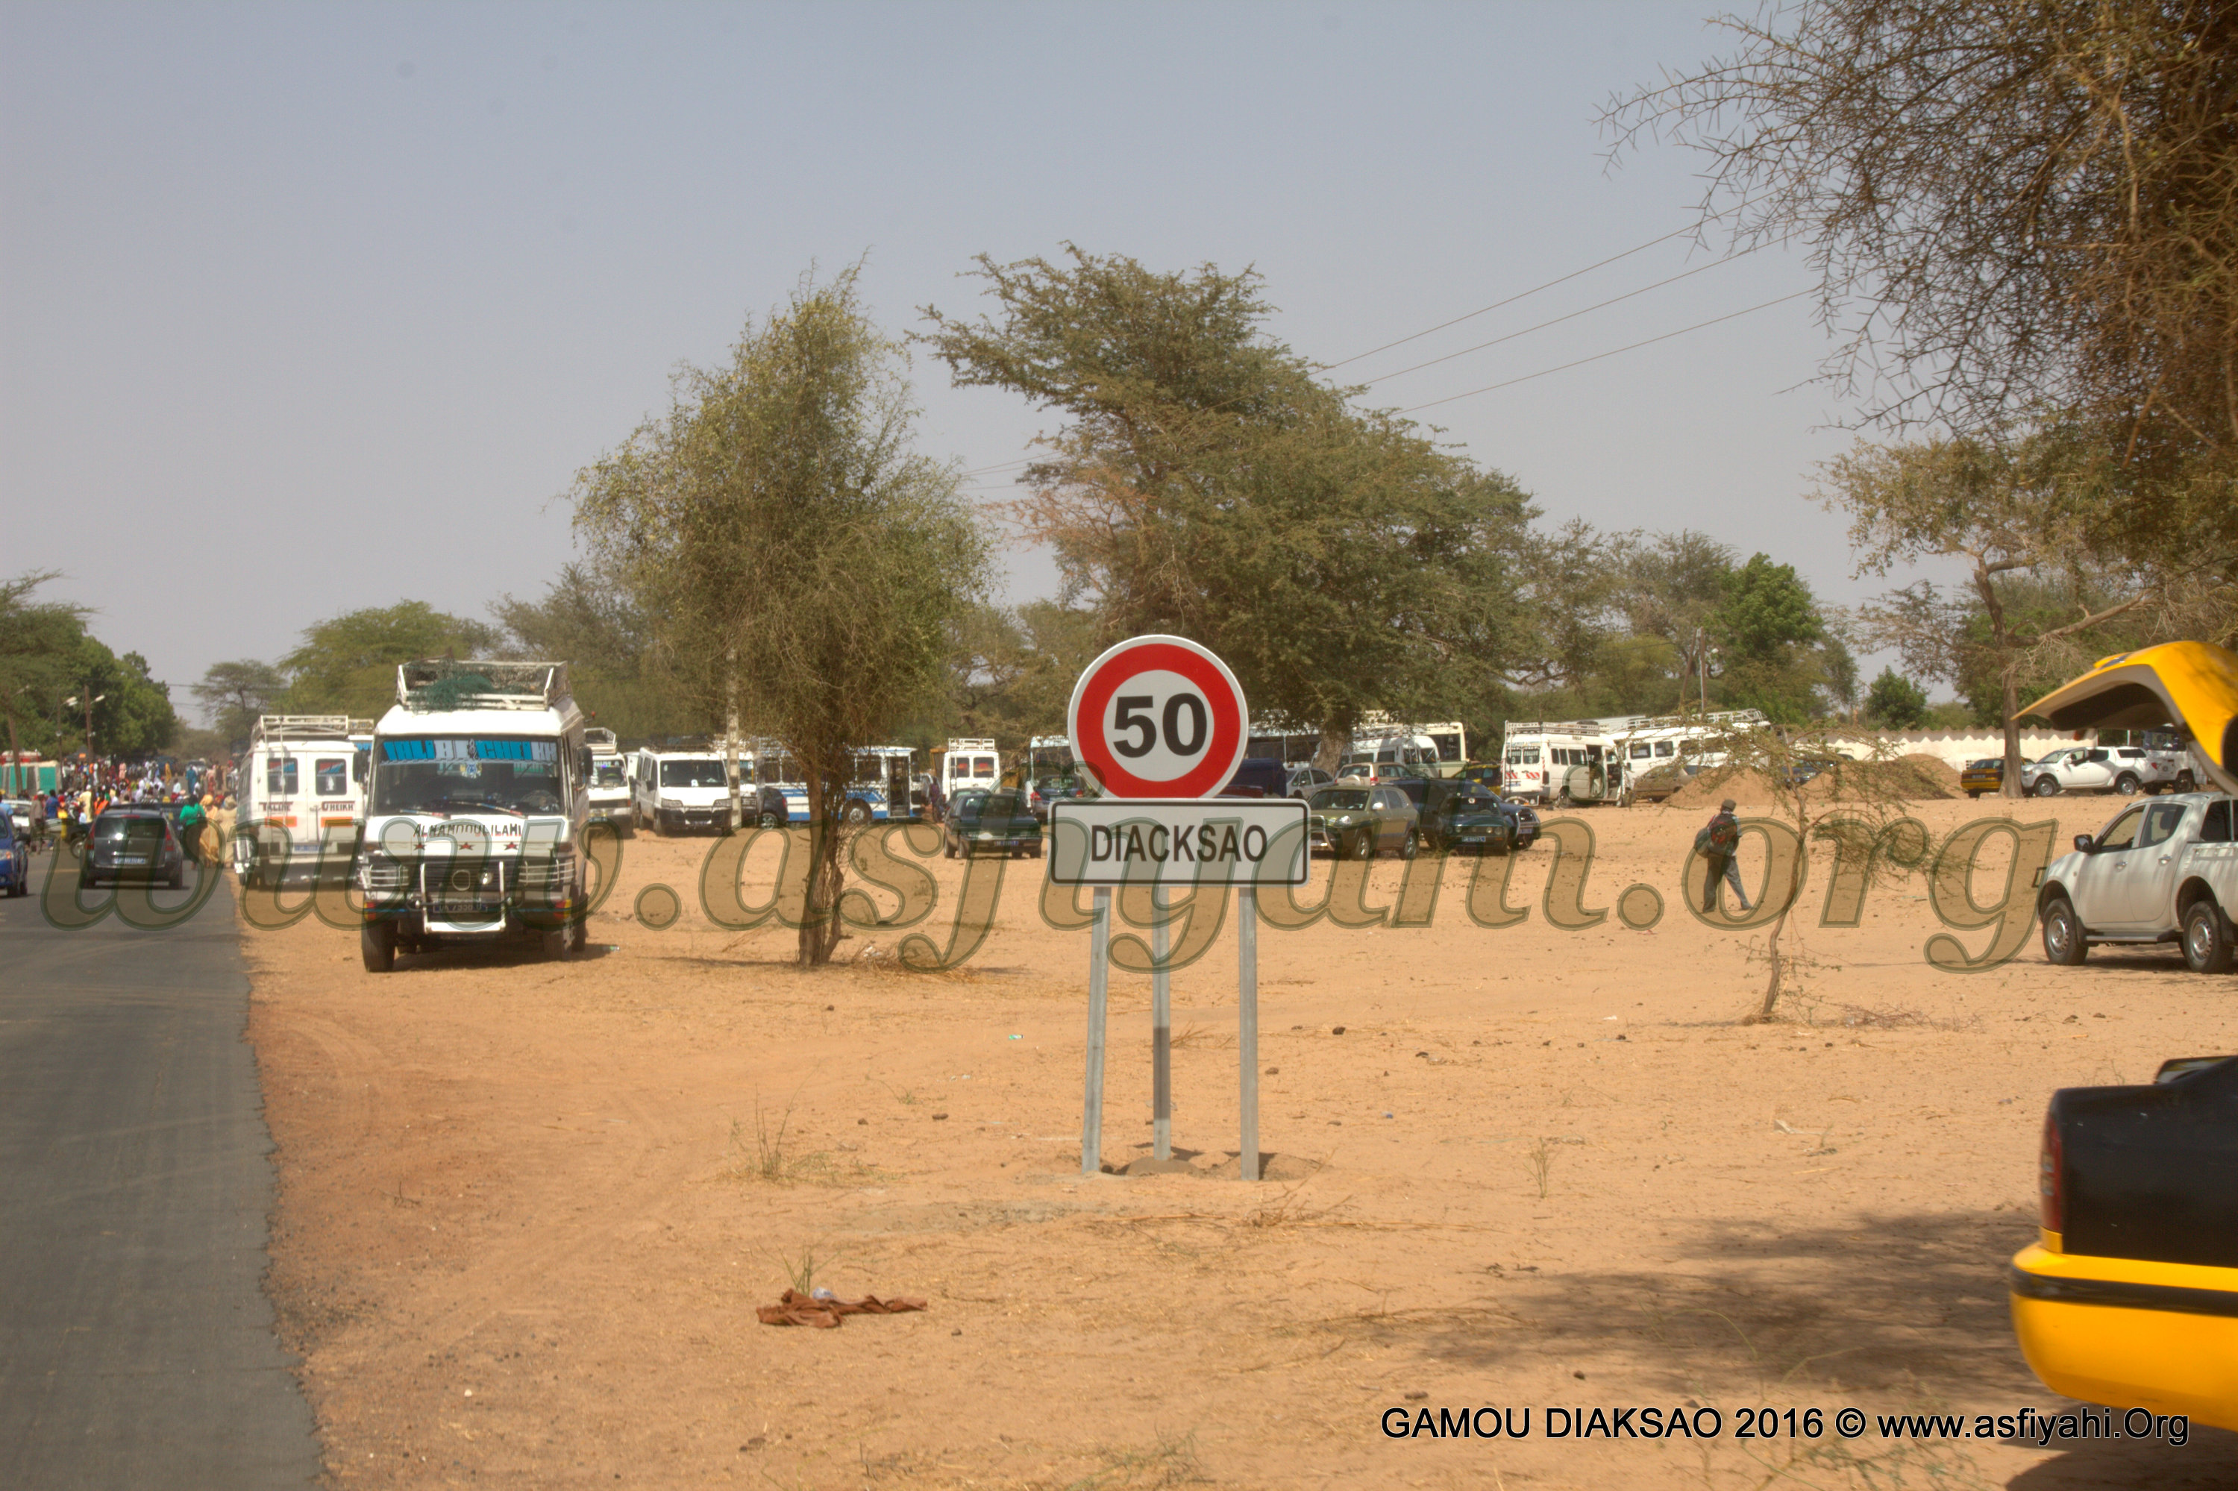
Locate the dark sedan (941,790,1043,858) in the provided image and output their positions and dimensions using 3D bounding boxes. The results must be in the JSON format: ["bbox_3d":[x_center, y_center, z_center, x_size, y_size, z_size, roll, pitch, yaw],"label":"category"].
[{"bbox_3d":[-2.714,1.757,98.500,1.700,1.400,4.450,0,0,-9],"label":"dark sedan"}]

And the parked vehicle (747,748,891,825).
[{"bbox_3d":[-9.849,1.349,149.000,6.800,2.600,2.200,0,0,-2],"label":"parked vehicle"}]

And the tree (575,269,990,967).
[{"bbox_3d":[-3.487,-1.313,47.000,4.300,7.200,4.100,0,0,0],"label":"tree"}]

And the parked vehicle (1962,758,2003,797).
[{"bbox_3d":[32.500,1.200,165.000,1.720,1.420,4.400,0,0,41],"label":"parked vehicle"}]

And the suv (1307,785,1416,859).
[{"bbox_3d":[5.130,1.741,102.000,1.820,1.700,4.330,0,0,27],"label":"suv"}]

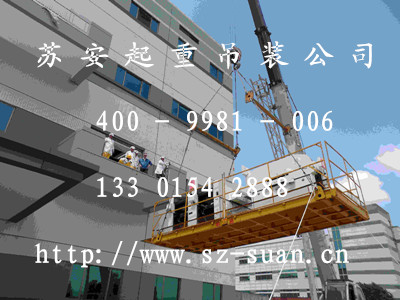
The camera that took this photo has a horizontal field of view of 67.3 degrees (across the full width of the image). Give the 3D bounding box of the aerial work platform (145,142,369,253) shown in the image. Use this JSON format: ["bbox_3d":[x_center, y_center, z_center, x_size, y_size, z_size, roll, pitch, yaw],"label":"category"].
[{"bbox_3d":[1.227,1.838,8.875,6.104,1.305,2.379,-25,-37,34],"label":"aerial work platform"}]

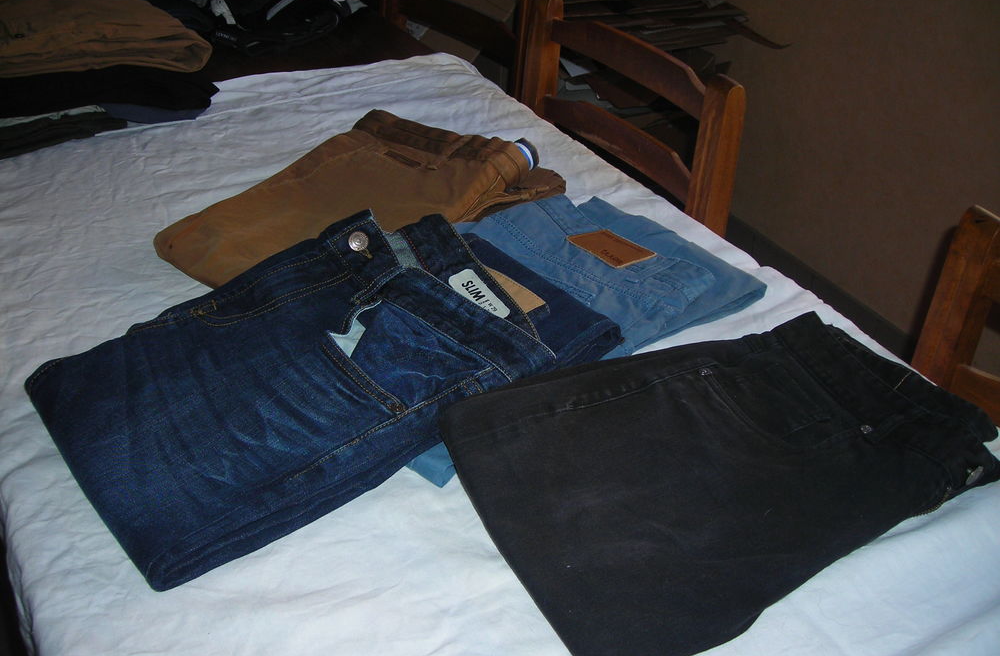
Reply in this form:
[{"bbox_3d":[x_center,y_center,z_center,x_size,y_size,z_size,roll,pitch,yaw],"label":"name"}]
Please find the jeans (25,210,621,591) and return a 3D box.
[{"bbox_3d":[-0.143,0.020,0.892,0.414,0.072,0.269,-24,40,-33],"label":"jeans"}]

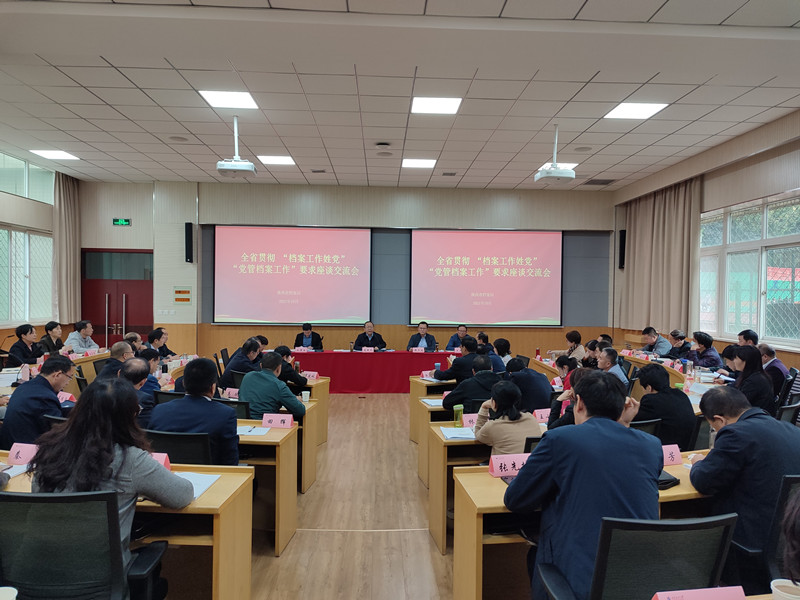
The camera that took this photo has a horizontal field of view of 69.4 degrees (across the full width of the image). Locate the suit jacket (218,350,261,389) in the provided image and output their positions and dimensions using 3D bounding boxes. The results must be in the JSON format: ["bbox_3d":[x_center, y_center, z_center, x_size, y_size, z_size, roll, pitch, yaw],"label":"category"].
[{"bbox_3d":[-1.815,0.887,6.700,0.560,0.620,0.500,1,1,-32],"label":"suit jacket"}]

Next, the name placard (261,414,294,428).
[{"bbox_3d":[-0.910,0.897,4.230,0.220,0.095,0.080,1,0,-2],"label":"name placard"}]

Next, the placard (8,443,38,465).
[{"bbox_3d":[-2.067,0.869,3.254,0.220,0.100,0.095,1,0,4],"label":"placard"}]

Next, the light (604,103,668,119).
[{"bbox_3d":[2.816,-2.264,6.901,0.590,0.050,0.590,1,0,-2],"label":"light"}]

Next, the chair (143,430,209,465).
[{"bbox_3d":[-1.250,1.129,3.089,0.600,0.950,0.600,1,0,5],"label":"chair"}]

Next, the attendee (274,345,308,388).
[{"bbox_3d":[-1.305,1.079,6.319,0.540,1.180,0.720,1,0,3],"label":"attendee"}]

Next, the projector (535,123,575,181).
[{"bbox_3d":[2.014,-1.900,7.468,0.470,0.722,0.380,1,1,0],"label":"projector"}]

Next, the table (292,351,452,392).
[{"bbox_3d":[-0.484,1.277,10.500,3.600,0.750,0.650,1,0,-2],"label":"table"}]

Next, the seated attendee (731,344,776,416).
[{"bbox_3d":[3.181,1.058,5.569,0.700,1.280,0.520,1,1,25],"label":"seated attendee"}]

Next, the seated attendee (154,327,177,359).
[{"bbox_3d":[-3.532,1.027,8.450,0.750,1.230,0.520,1,0,-20],"label":"seated attendee"}]

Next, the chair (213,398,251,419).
[{"bbox_3d":[-1.418,1.316,5.007,0.600,0.960,0.600,1,1,16],"label":"chair"}]

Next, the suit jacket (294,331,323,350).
[{"bbox_3d":[-1.764,0.918,11.012,0.550,0.660,0.420,1,0,-2],"label":"suit jacket"}]

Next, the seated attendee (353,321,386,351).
[{"bbox_3d":[-0.587,1.050,11.047,0.580,1.280,0.700,1,1,-2],"label":"seated attendee"}]

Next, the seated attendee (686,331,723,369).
[{"bbox_3d":[4.394,1.106,8.606,0.660,1.280,0.520,1,0,11],"label":"seated attendee"}]

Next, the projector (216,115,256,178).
[{"bbox_3d":[-1.994,-1.934,7.154,0.460,0.780,0.380,1,0,-2],"label":"projector"}]

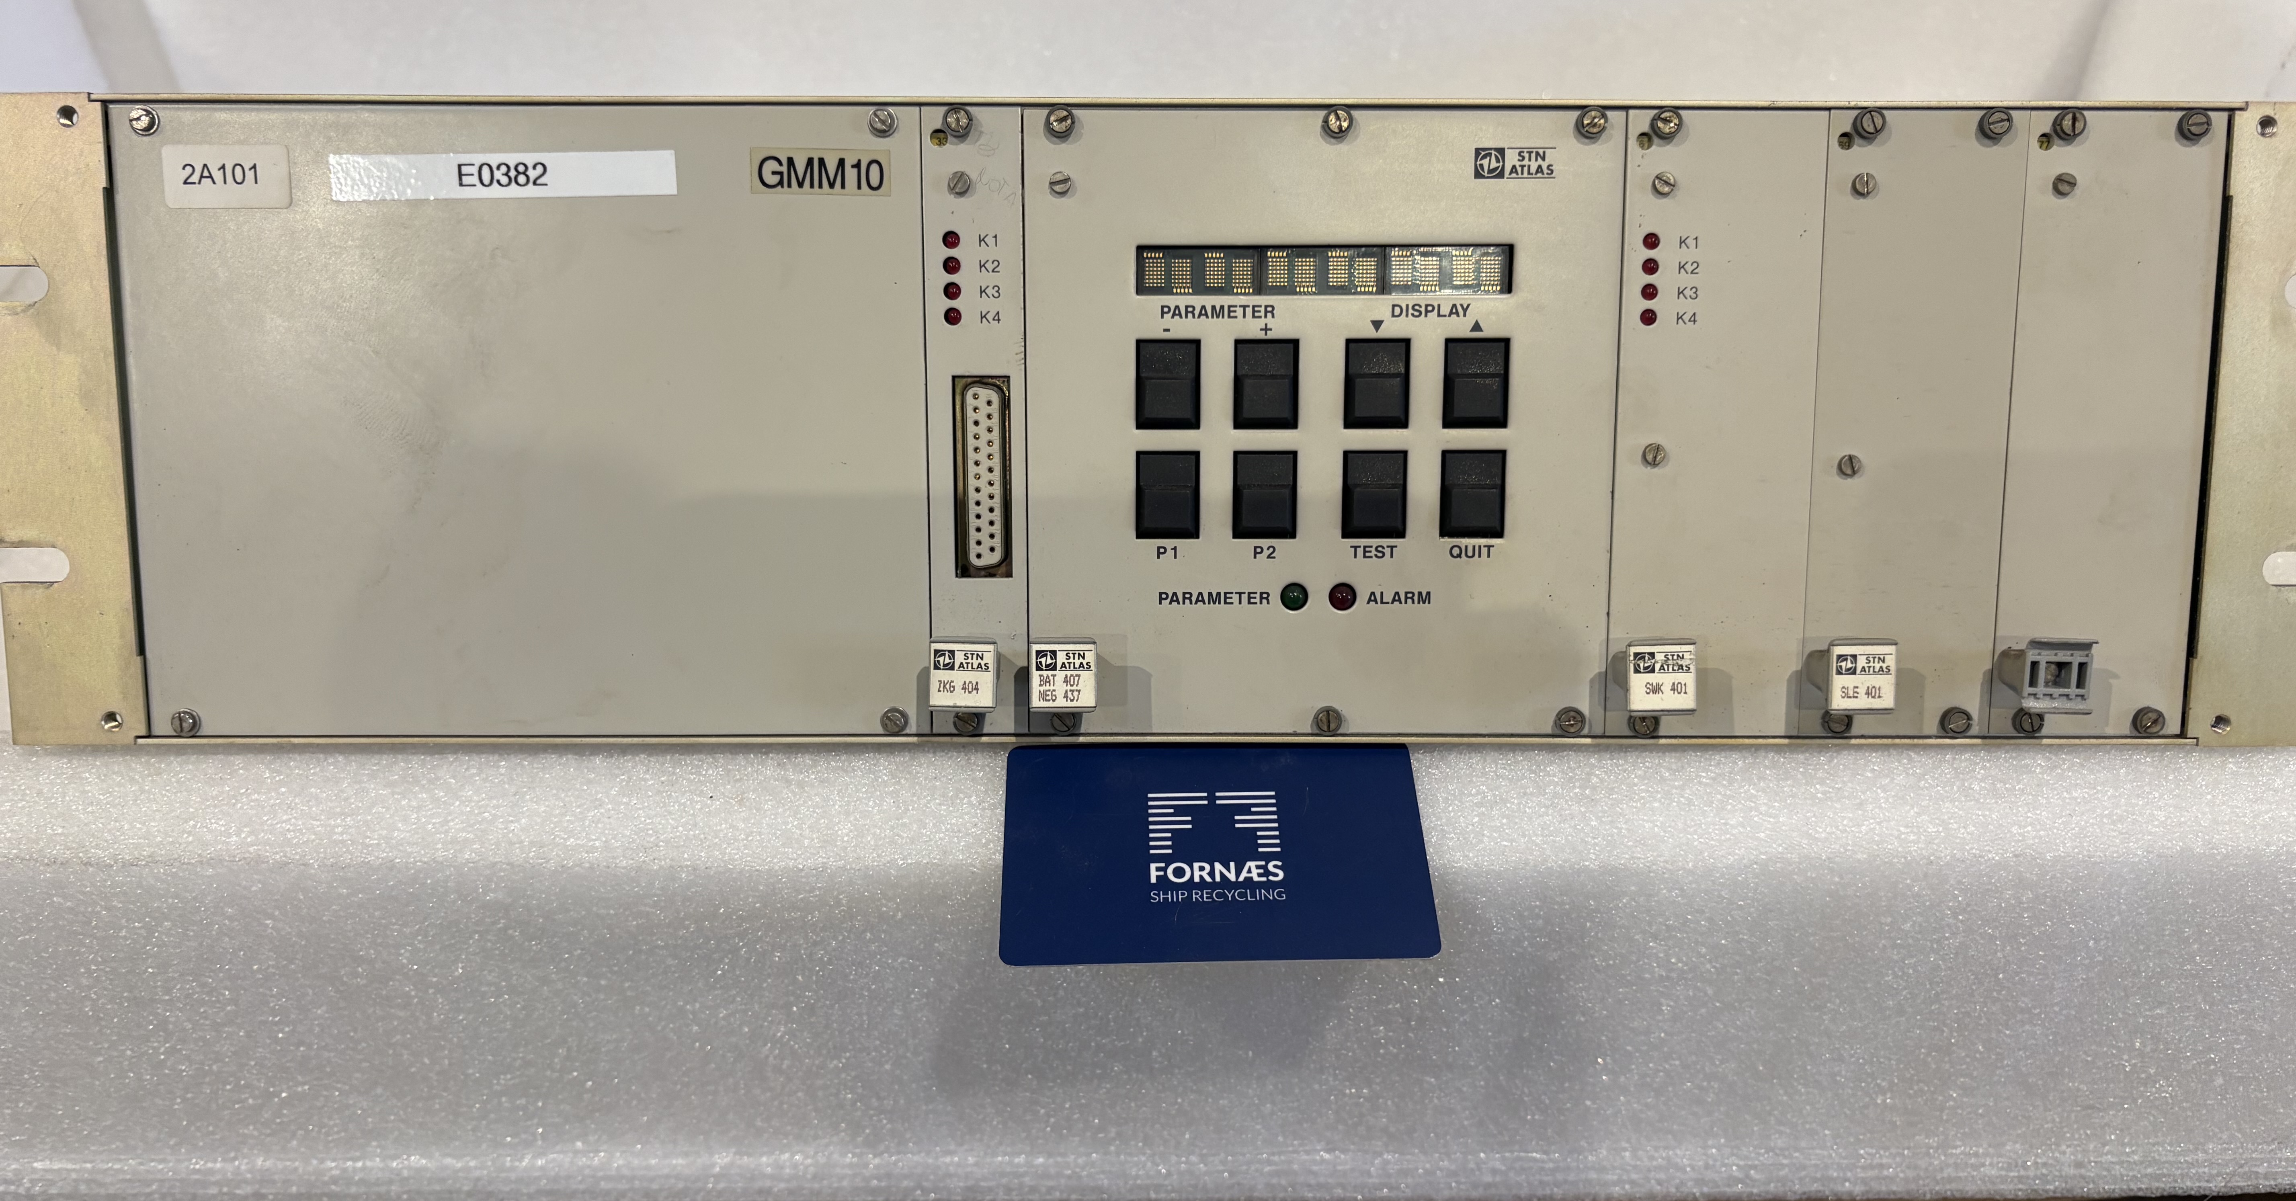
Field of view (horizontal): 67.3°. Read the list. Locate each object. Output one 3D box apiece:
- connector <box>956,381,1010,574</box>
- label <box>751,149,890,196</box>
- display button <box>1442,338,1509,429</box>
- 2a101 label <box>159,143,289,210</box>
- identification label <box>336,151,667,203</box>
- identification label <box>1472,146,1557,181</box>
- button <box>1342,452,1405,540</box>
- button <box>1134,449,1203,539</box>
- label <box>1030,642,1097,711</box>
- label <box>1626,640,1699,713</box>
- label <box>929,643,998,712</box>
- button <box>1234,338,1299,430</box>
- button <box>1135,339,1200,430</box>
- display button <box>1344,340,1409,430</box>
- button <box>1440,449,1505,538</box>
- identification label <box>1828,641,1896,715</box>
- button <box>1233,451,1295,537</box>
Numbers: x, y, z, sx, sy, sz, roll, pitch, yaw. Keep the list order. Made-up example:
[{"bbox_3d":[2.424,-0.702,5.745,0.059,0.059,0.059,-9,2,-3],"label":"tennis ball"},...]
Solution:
[{"bbox_3d":[-0.034,-0.026,0.359,0.012,0.044,0.009,0,7,-1],"label":"connector"},{"bbox_3d":[-0.066,-0.086,0.348,0.028,0.009,0.001,0,7,-1],"label":"label"},{"bbox_3d":[0.068,-0.044,0.354,0.014,0.018,0.005,0,7,-1],"label":"display button"},{"bbox_3d":[-0.185,-0.085,0.347,0.026,0.013,0.001,0,7,-1],"label":"2a101 label"},{"bbox_3d":[-0.130,-0.085,0.347,0.070,0.009,0.001,0,7,-1],"label":"identification label"},{"bbox_3d":[0.074,-0.088,0.349,0.017,0.007,0.001,0,7,-1],"label":"identification label"},{"bbox_3d":[0.047,-0.022,0.357,0.013,0.018,0.005,0,7,-1],"label":"button"},{"bbox_3d":[0.004,-0.022,0.356,0.013,0.018,0.005,0,7,-1],"label":"button"},{"bbox_3d":[-0.017,0.015,0.351,0.013,0.014,0.003,0,7,-1],"label":"label"},{"bbox_3d":[0.105,0.015,0.352,0.013,0.014,0.003,0,7,-1],"label":"label"},{"bbox_3d":[-0.037,0.015,0.351,0.014,0.014,0.002,0,7,-1],"label":"label"},{"bbox_3d":[0.024,-0.044,0.354,0.013,0.018,0.005,0,7,-1],"label":"button"},{"bbox_3d":[0.004,-0.044,0.353,0.013,0.018,0.005,0,7,-1],"label":"button"},{"bbox_3d":[0.047,-0.044,0.354,0.013,0.018,0.005,0,7,-1],"label":"display button"},{"bbox_3d":[0.068,-0.022,0.357,0.013,0.018,0.005,0,7,-1],"label":"button"},{"bbox_3d":[0.146,0.015,0.352,0.013,0.014,0.003,0,7,-1],"label":"identification label"},{"bbox_3d":[0.024,-0.022,0.356,0.014,0.018,0.005,0,7,-1],"label":"button"}]

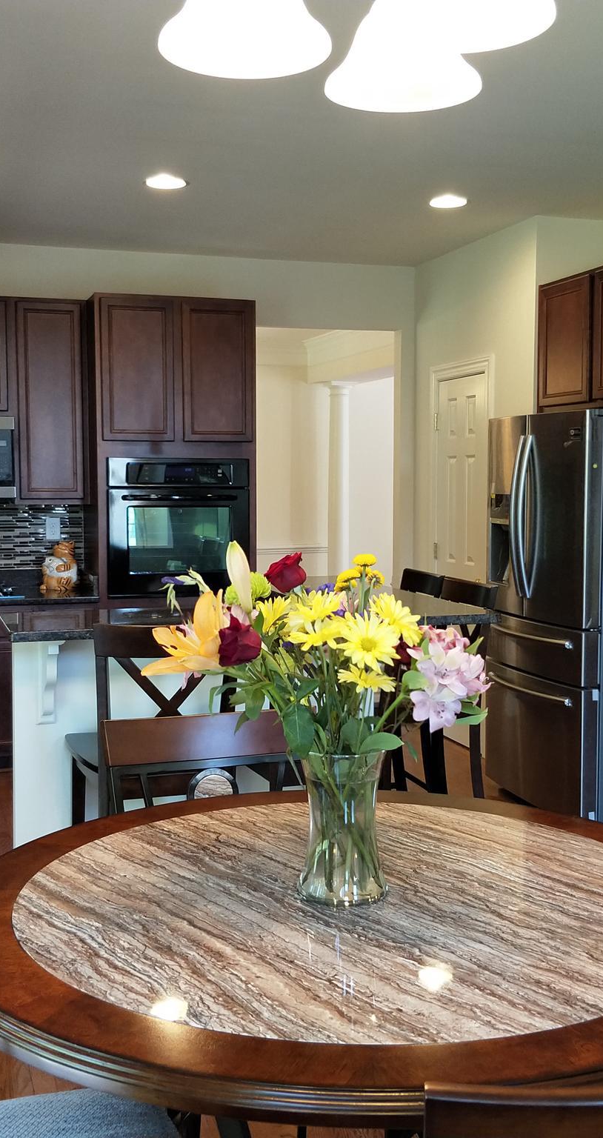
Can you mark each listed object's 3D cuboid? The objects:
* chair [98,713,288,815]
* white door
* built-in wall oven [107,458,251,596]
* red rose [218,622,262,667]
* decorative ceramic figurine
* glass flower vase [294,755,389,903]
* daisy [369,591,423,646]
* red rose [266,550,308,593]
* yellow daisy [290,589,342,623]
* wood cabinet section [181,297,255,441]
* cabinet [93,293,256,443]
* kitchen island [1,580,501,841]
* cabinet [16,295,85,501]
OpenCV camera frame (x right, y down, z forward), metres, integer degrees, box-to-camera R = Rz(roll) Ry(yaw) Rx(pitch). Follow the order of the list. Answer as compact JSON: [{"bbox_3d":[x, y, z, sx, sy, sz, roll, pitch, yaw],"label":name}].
[{"bbox_3d":[-0.145,0.856,2.567,0.520,0.970,0.570,-2,6,-17],"label":"chair"},{"bbox_3d":[0.914,-0.032,6.246,0.050,2.050,0.600,-2,6,-19],"label":"white door"},{"bbox_3d":[-0.725,-0.247,6.027,0.759,0.705,0.590,-2,5,-20],"label":"built-in wall oven"},{"bbox_3d":[-0.109,0.133,1.930,0.077,0.079,0.075,0,5,0],"label":"red rose"},{"bbox_3d":[-1.292,-0.020,5.893,0.170,0.280,0.170,-5,7,-42],"label":"decorative ceramic figurine"},{"bbox_3d":[0.078,0.481,2.056,0.168,0.262,0.168,0,5,0],"label":"glass flower vase"},{"bbox_3d":[0.169,0.090,1.950,0.090,0.088,0.060,-2,6,-17],"label":"daisy"},{"bbox_3d":[-0.029,0.005,2.000,0.076,0.078,0.076,0,5,0],"label":"red rose"},{"bbox_3d":[0.026,0.065,1.950,0.093,0.062,0.080,0,5,3],"label":"yellow daisy"},{"bbox_3d":[-0.526,-1.060,6.018,0.410,0.745,0.550,-2,5,-19],"label":"wood cabinet section"},{"bbox_3d":[-0.746,-1.060,6.002,0.851,0.754,0.630,-2,5,-20],"label":"cabinet"},{"bbox_3d":[-0.301,0.650,3.832,1.475,1.100,1.260,-2,5,-20],"label":"kitchen island"},{"bbox_3d":[-1.384,-0.897,5.959,0.387,1.072,0.330,-2,5,-20],"label":"cabinet"}]

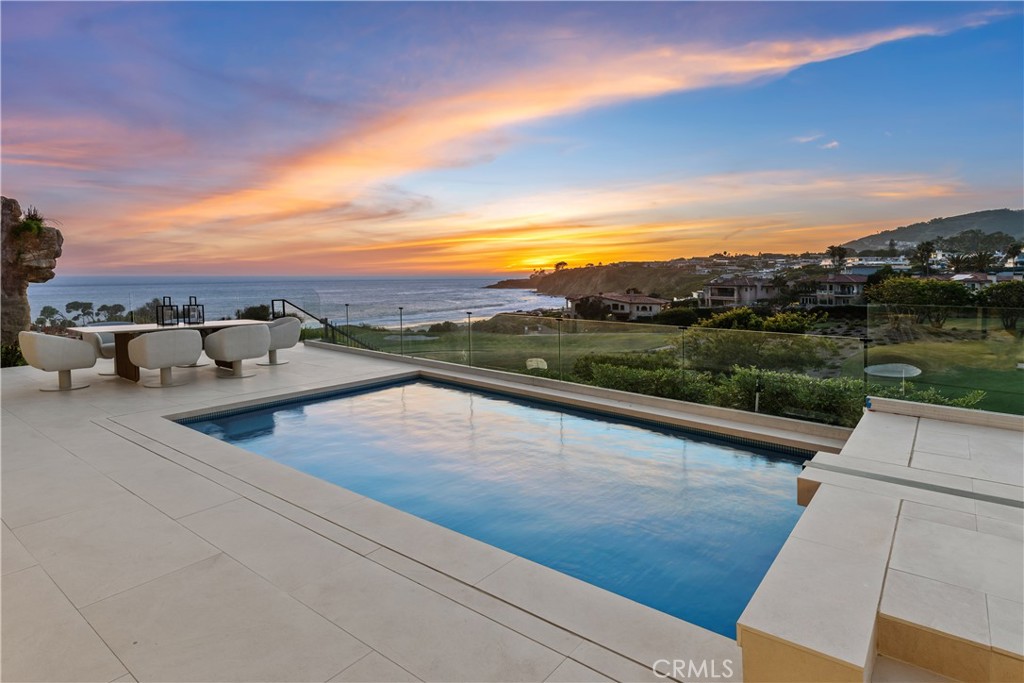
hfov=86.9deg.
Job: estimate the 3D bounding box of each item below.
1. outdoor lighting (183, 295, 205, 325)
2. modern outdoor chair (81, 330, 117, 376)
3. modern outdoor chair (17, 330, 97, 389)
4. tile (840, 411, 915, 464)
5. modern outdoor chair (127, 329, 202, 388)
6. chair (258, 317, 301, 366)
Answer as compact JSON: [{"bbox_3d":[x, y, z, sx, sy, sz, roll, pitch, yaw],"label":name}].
[{"bbox_3d":[-4.924,-0.482,8.345,0.200,0.410,0.200,4,8,32],"label":"outdoor lighting"},{"bbox_3d":[-6.035,0.105,8.235,0.690,0.745,0.720,5,8,33],"label":"modern outdoor chair"},{"bbox_3d":[-5.921,0.246,7.058,0.720,0.745,0.690,5,8,33],"label":"modern outdoor chair"},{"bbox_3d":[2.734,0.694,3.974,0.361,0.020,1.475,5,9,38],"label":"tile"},{"bbox_3d":[-4.662,0.217,7.303,0.690,0.745,0.720,4,8,30],"label":"modern outdoor chair"},{"bbox_3d":[-4.002,0.000,9.111,0.720,0.745,0.690,4,8,31],"label":"chair"}]

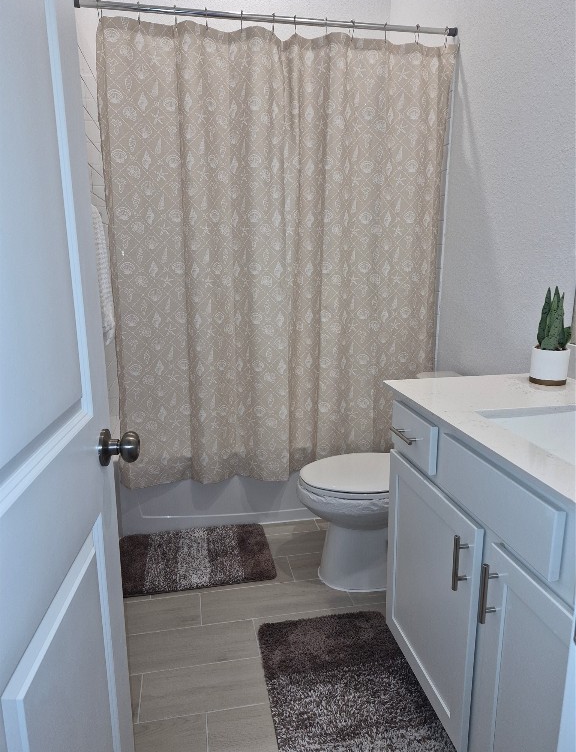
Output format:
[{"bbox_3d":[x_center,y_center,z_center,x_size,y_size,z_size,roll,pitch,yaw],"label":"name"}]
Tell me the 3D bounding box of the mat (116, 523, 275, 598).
[{"bbox_3d":[-0.394,0.761,2.144,0.635,0.025,0.425,-3,13,-10],"label":"mat"}]

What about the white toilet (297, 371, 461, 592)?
[{"bbox_3d":[0.404,0.409,2.016,0.735,0.756,0.440,-3,13,-10],"label":"white toilet"}]

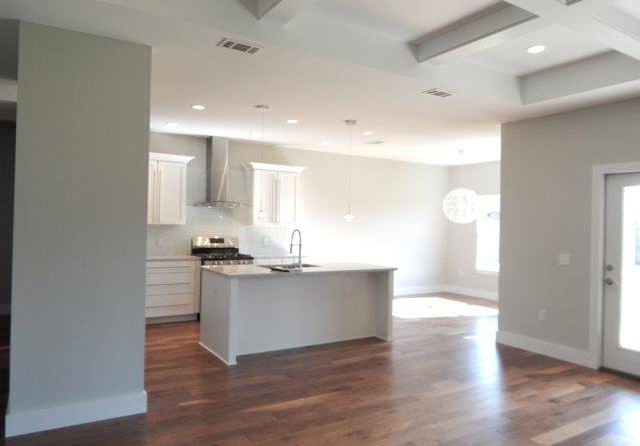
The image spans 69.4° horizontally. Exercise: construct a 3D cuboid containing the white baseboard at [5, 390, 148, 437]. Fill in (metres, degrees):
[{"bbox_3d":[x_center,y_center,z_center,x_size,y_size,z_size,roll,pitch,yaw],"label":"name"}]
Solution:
[{"bbox_3d":[-1.687,1.341,3.267,0.893,0.158,0.025,1,0,-32],"label":"white baseboard"}]

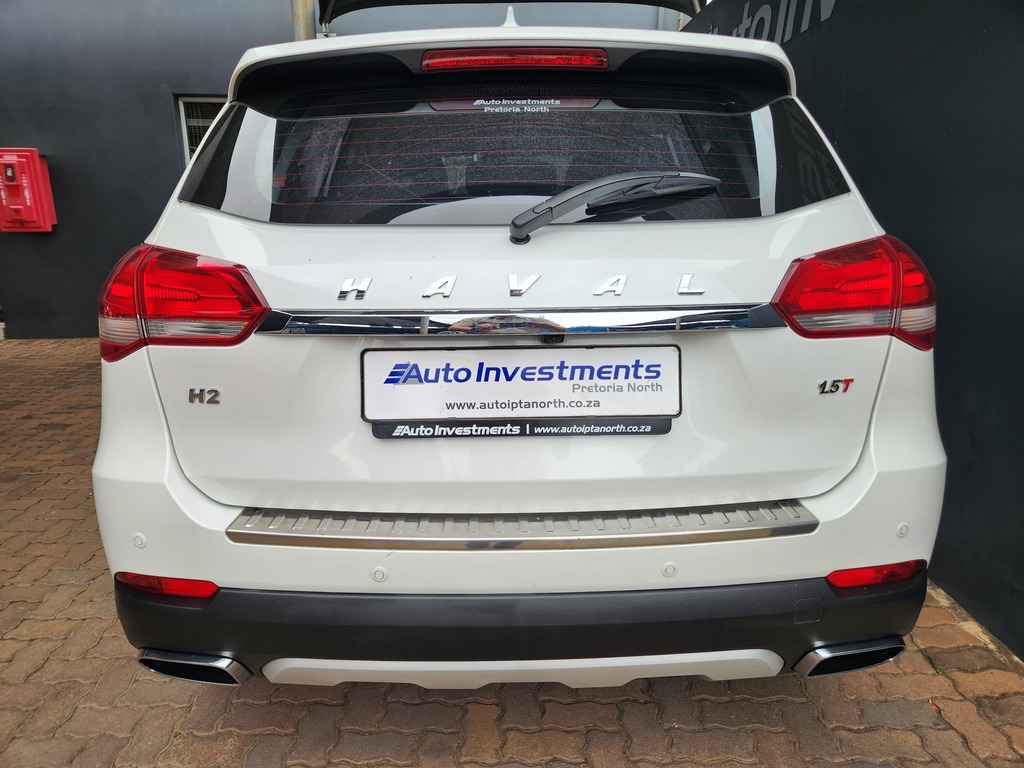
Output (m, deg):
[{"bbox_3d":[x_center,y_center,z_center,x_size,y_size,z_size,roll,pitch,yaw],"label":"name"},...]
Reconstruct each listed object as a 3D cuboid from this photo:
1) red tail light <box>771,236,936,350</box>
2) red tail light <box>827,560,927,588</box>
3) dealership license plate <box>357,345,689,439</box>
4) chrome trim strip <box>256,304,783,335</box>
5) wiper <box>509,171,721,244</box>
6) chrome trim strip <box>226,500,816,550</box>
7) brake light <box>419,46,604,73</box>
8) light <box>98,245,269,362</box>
[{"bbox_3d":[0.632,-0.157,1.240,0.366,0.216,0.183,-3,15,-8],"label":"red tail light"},{"bbox_3d":[0.641,0.334,1.194,0.193,0.035,0.047,-4,15,-11],"label":"red tail light"},{"bbox_3d":[0.016,0.014,1.167,0.551,0.154,0.020,-1,1,0],"label":"dealership license plate"},{"bbox_3d":[0.013,-0.107,1.148,0.899,0.044,0.063,-1,15,0],"label":"chrome trim strip"},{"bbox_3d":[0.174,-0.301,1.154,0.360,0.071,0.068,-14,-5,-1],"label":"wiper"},{"bbox_3d":[0.018,0.250,1.186,1.008,0.032,0.141,-1,15,0],"label":"chrome trim strip"},{"bbox_3d":[0.006,-0.549,1.152,0.314,0.041,0.042,-1,15,0],"label":"brake light"},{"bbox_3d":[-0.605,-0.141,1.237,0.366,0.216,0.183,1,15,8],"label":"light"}]

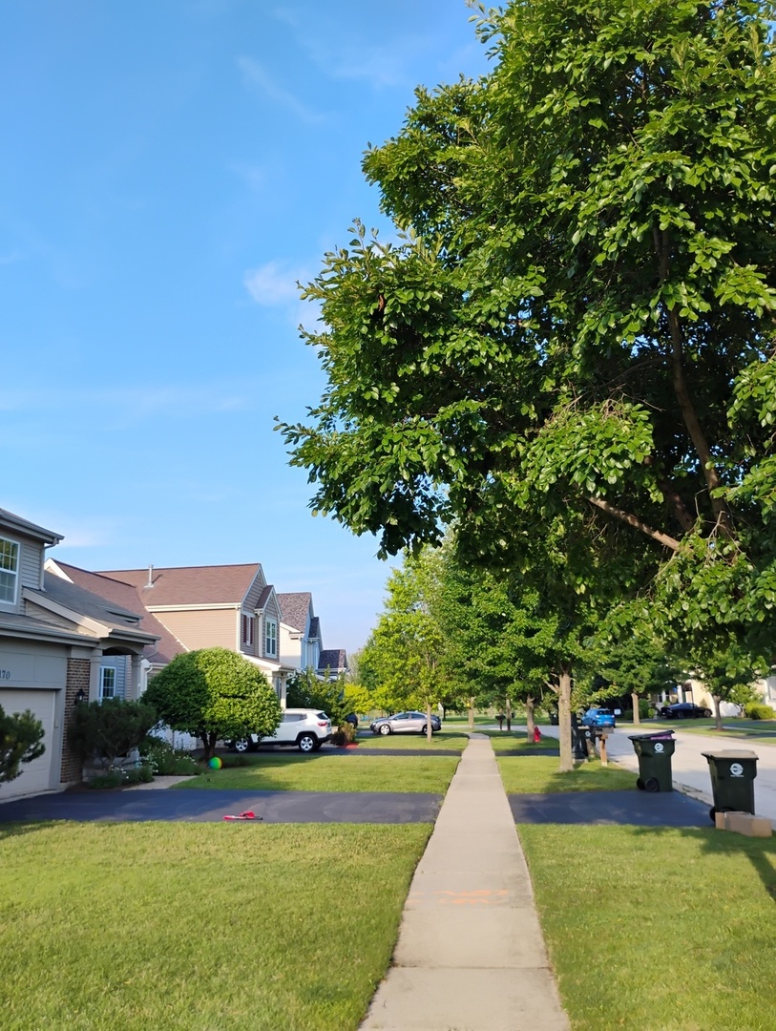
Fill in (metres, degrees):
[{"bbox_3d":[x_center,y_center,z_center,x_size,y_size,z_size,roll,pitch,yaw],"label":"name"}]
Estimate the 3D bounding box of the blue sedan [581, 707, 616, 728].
[{"bbox_3d":[16.418,16.003,65.766,1.780,1.470,4.450,-1,-13,-2],"label":"blue sedan"}]

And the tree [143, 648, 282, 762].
[{"bbox_3d":[-6.005,6.455,28.556,4.685,3.759,4.880,-3,-13,6],"label":"tree"}]

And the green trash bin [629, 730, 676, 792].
[{"bbox_3d":[5.283,4.904,16.645,0.730,1.120,0.630,-2,-13,0],"label":"green trash bin"}]

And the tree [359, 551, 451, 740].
[{"bbox_3d":[1.384,6.773,44.110,5.600,10.052,5.600,-3,-13,6],"label":"tree"}]

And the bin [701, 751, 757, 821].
[{"bbox_3d":[5.043,4.006,12.356,0.720,1.030,0.630,-3,-13,8],"label":"bin"}]

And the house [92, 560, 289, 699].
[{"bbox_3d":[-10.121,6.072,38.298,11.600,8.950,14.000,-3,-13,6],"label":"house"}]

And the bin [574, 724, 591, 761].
[{"bbox_3d":[6.738,7.787,28.619,0.730,1.050,0.630,-3,-13,4],"label":"bin"}]

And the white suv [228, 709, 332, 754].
[{"bbox_3d":[-4.593,8.804,34.211,4.400,1.650,1.840,-3,-13,6],"label":"white suv"}]

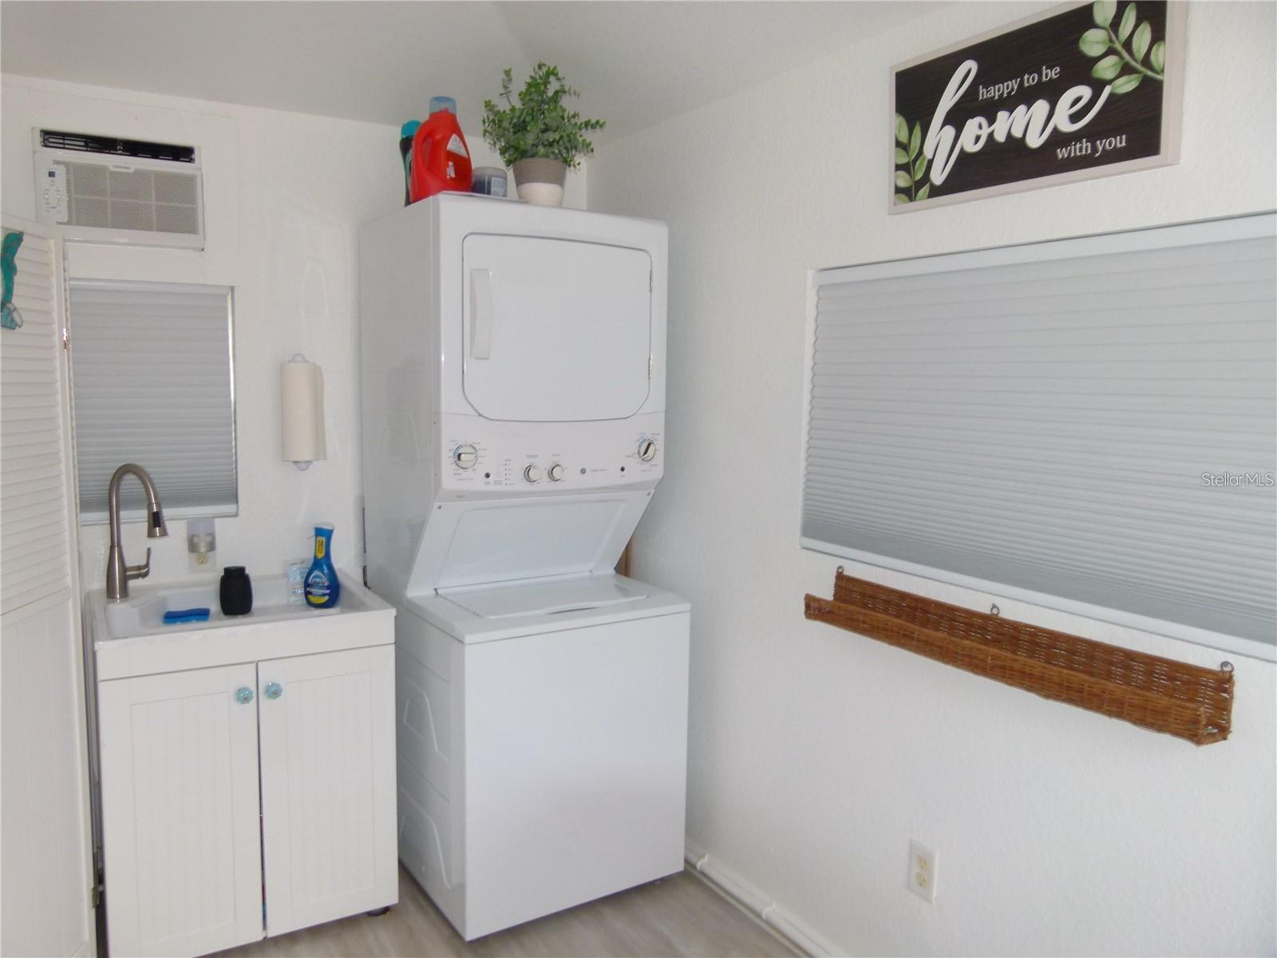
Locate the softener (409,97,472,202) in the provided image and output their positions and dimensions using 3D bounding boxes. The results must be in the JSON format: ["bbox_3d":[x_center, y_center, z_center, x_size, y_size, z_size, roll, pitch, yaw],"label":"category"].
[{"bbox_3d":[-0.528,-0.870,2.460,0.160,0.288,0.105,-3,7,-33],"label":"softener"}]

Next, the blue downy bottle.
[{"bbox_3d":[-0.860,0.232,2.504,0.090,0.226,0.060,-1,6,-19],"label":"blue downy bottle"}]

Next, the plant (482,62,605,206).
[{"bbox_3d":[-0.263,-0.931,2.543,0.320,0.400,0.305,1,6,0],"label":"plant"}]

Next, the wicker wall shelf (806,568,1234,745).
[{"bbox_3d":[0.690,0.319,1.858,0.100,0.125,0.905,-3,7,-33],"label":"wicker wall shelf"}]

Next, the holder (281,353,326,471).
[{"bbox_3d":[-0.987,-0.196,2.716,0.120,0.335,0.130,-2,7,-30],"label":"holder"}]

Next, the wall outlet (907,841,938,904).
[{"bbox_3d":[0.636,0.880,2.066,0.008,0.114,0.071,-3,7,-33],"label":"wall outlet"}]

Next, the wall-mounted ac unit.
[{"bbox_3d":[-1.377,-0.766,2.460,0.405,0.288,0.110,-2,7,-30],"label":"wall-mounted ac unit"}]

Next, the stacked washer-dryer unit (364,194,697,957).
[{"bbox_3d":[-0.355,0.195,2.755,0.680,1.886,0.810,-3,7,-33],"label":"stacked washer-dryer unit"}]

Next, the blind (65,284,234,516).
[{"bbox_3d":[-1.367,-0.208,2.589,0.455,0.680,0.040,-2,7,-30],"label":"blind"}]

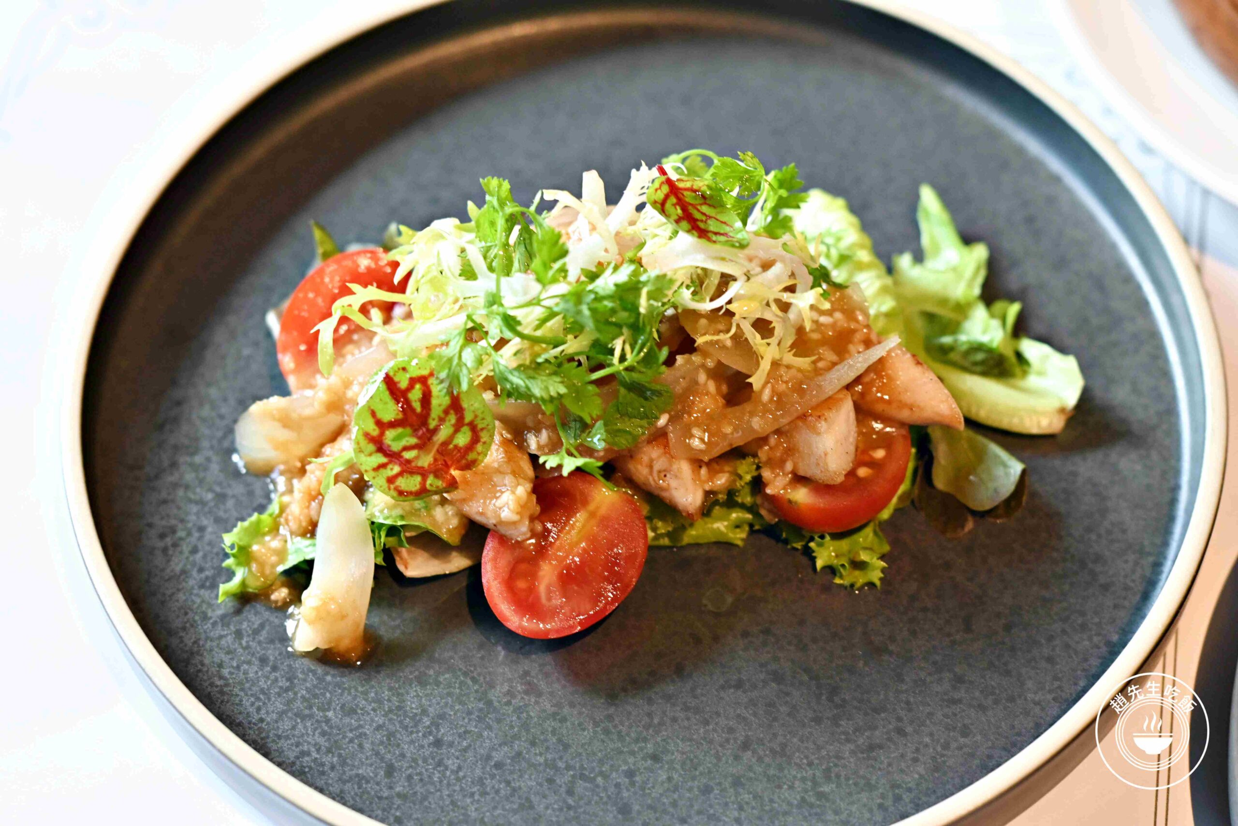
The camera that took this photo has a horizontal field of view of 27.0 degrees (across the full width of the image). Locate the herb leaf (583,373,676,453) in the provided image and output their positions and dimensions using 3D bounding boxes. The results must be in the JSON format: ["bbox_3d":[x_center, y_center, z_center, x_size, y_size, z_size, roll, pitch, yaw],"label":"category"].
[{"bbox_3d":[0.002,0.000,0.475,0.017,0.005,0.014,-35,73,-11],"label":"herb leaf"}]

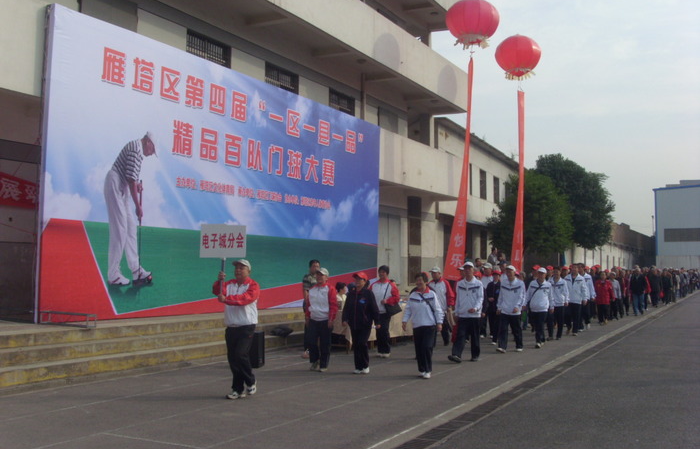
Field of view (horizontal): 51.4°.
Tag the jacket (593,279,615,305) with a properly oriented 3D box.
[{"bbox_3d":[7.844,2.083,22.500,0.600,0.777,0.360,-1,-4,26],"label":"jacket"}]

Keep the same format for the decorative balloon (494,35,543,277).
[{"bbox_3d":[7.129,-2.930,30.800,1.970,10.154,1.950,0,-4,14],"label":"decorative balloon"}]

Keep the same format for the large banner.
[{"bbox_3d":[-2.326,-0.724,18.705,0.250,5.830,13.037,-2,-4,29],"label":"large banner"}]

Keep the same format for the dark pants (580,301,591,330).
[{"bbox_3d":[6.359,2.435,19.700,0.380,0.837,0.360,-1,-4,26],"label":"dark pants"}]

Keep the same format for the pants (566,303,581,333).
[{"bbox_3d":[5.656,2.351,18.400,0.380,0.832,0.380,-1,-4,26],"label":"pants"}]

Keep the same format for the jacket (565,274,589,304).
[{"bbox_3d":[5.712,1.638,18.400,0.600,0.757,0.360,-1,-4,26],"label":"jacket"}]

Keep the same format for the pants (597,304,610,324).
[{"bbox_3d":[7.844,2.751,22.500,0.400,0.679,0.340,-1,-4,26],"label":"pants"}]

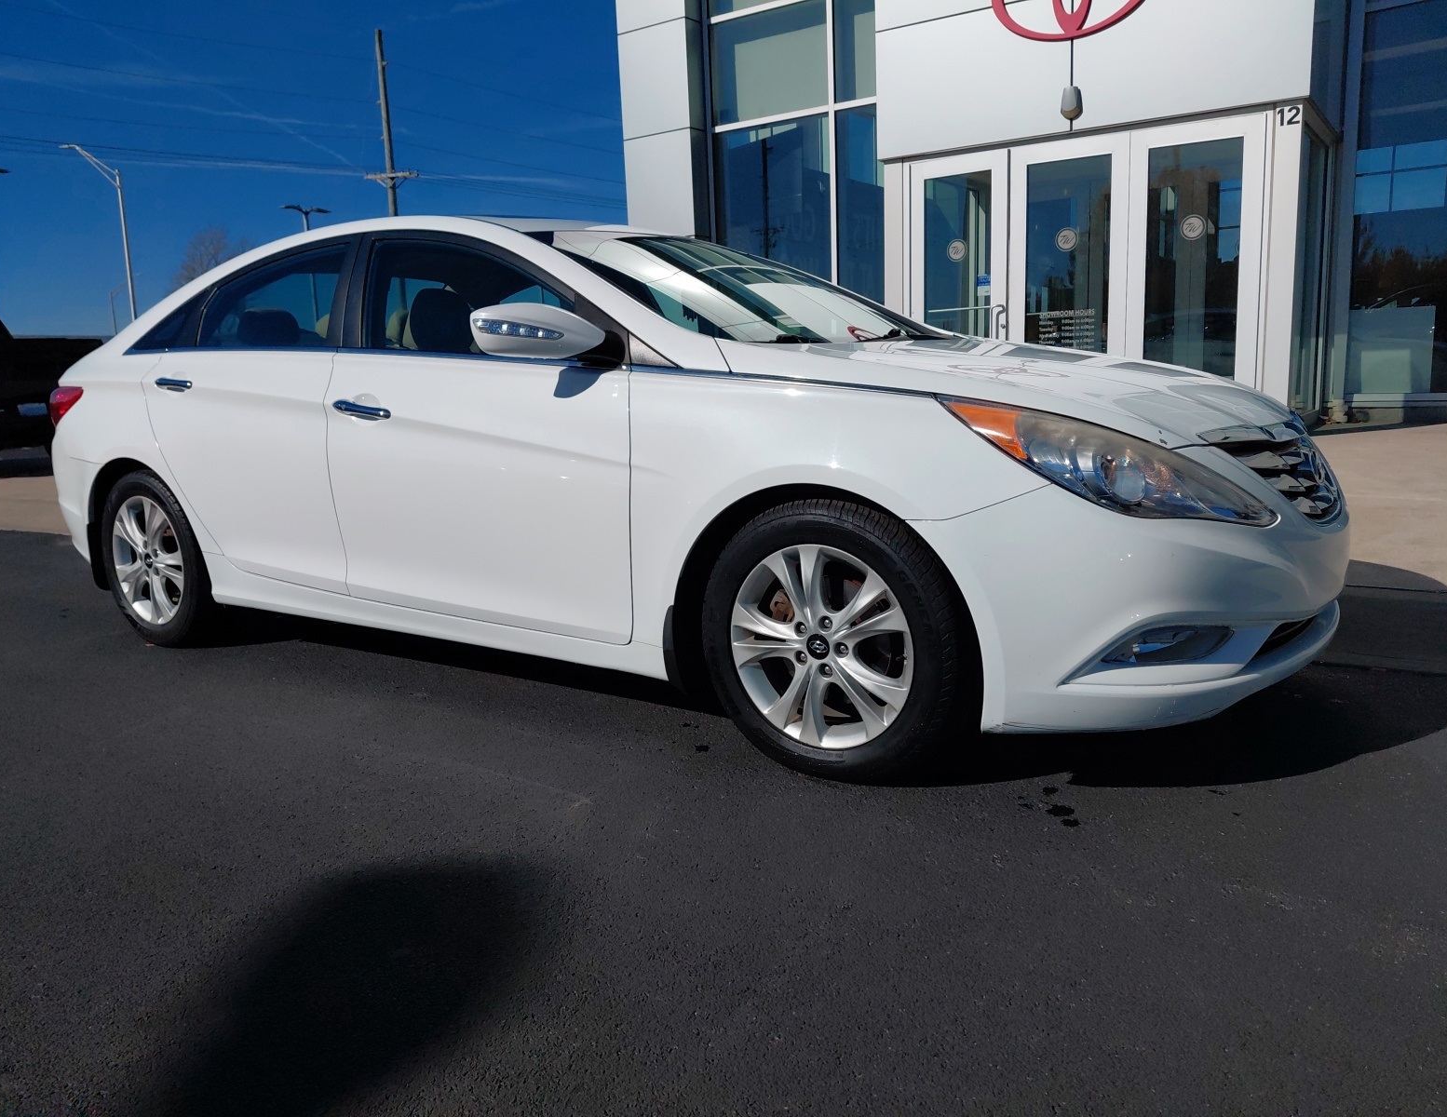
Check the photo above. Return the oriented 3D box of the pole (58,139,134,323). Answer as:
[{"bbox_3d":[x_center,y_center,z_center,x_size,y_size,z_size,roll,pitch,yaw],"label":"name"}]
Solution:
[{"bbox_3d":[-25.136,-10.834,43.730,2.520,11.490,0.350,-2,9,0],"label":"pole"}]

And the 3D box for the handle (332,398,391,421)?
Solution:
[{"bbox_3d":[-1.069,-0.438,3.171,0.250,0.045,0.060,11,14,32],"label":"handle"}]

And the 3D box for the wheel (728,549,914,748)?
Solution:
[{"bbox_3d":[0.263,0.193,2.519,0.470,0.470,0.190,5,11,35],"label":"wheel"}]

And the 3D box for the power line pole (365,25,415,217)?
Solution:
[{"bbox_3d":[-14.421,-14.370,47.283,2.350,16.650,0.380,-2,9,0],"label":"power line pole"}]

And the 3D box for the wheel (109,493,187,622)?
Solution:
[{"bbox_3d":[-2.080,-0.002,4.035,0.470,0.470,0.190,5,11,33],"label":"wheel"}]

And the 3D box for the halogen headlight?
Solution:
[{"bbox_3d":[0.799,-0.199,2.241,0.620,0.290,0.410,5,11,33],"label":"halogen headlight"}]

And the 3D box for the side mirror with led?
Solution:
[{"bbox_3d":[-0.465,-0.566,2.704,0.240,0.145,0.250,5,11,33],"label":"side mirror with led"}]

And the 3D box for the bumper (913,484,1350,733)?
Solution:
[{"bbox_3d":[1.180,-0.021,2.844,0.780,0.580,1.800,5,11,33],"label":"bumper"}]

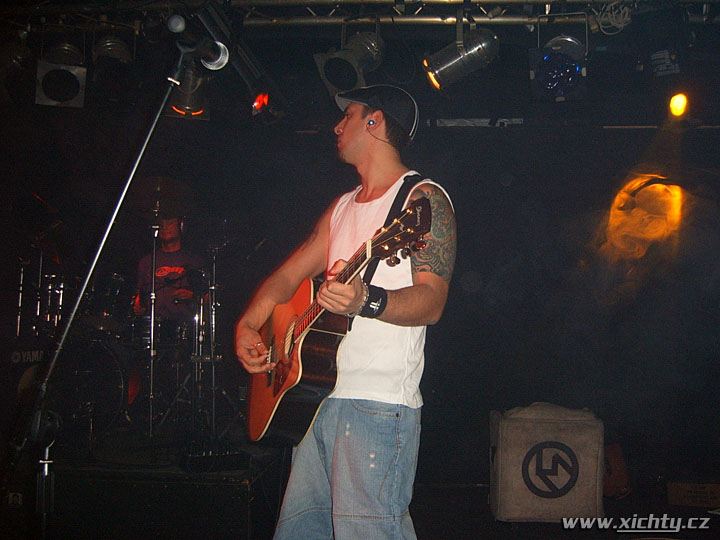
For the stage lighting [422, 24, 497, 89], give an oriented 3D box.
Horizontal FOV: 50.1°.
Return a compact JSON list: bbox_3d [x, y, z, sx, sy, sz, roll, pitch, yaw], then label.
[{"bbox_3d":[0.609,-1.285,4.512,0.420,0.250,0.250,-27,-5,0],"label":"stage lighting"}]

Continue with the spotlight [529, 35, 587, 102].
[{"bbox_3d":[1.018,-1.099,4.084,0.250,0.250,0.420,-1,38,3],"label":"spotlight"}]

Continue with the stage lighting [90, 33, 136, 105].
[{"bbox_3d":[-1.377,-1.167,4.336,0.250,0.420,0.250,1,-43,-15],"label":"stage lighting"}]

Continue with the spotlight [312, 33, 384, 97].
[{"bbox_3d":[-0.014,-1.220,4.395,0.250,0.250,0.420,-4,32,37],"label":"spotlight"}]

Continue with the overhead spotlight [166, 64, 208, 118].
[{"bbox_3d":[-0.983,-1.066,4.365,0.250,0.420,0.250,-1,38,-7],"label":"overhead spotlight"}]

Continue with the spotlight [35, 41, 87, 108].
[{"bbox_3d":[-1.714,-1.142,4.355,0.250,0.420,0.250,-2,-48,-29],"label":"spotlight"}]

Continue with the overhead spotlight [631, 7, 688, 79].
[{"bbox_3d":[1.583,-1.253,4.122,0.250,0.420,0.250,-2,-48,14],"label":"overhead spotlight"}]

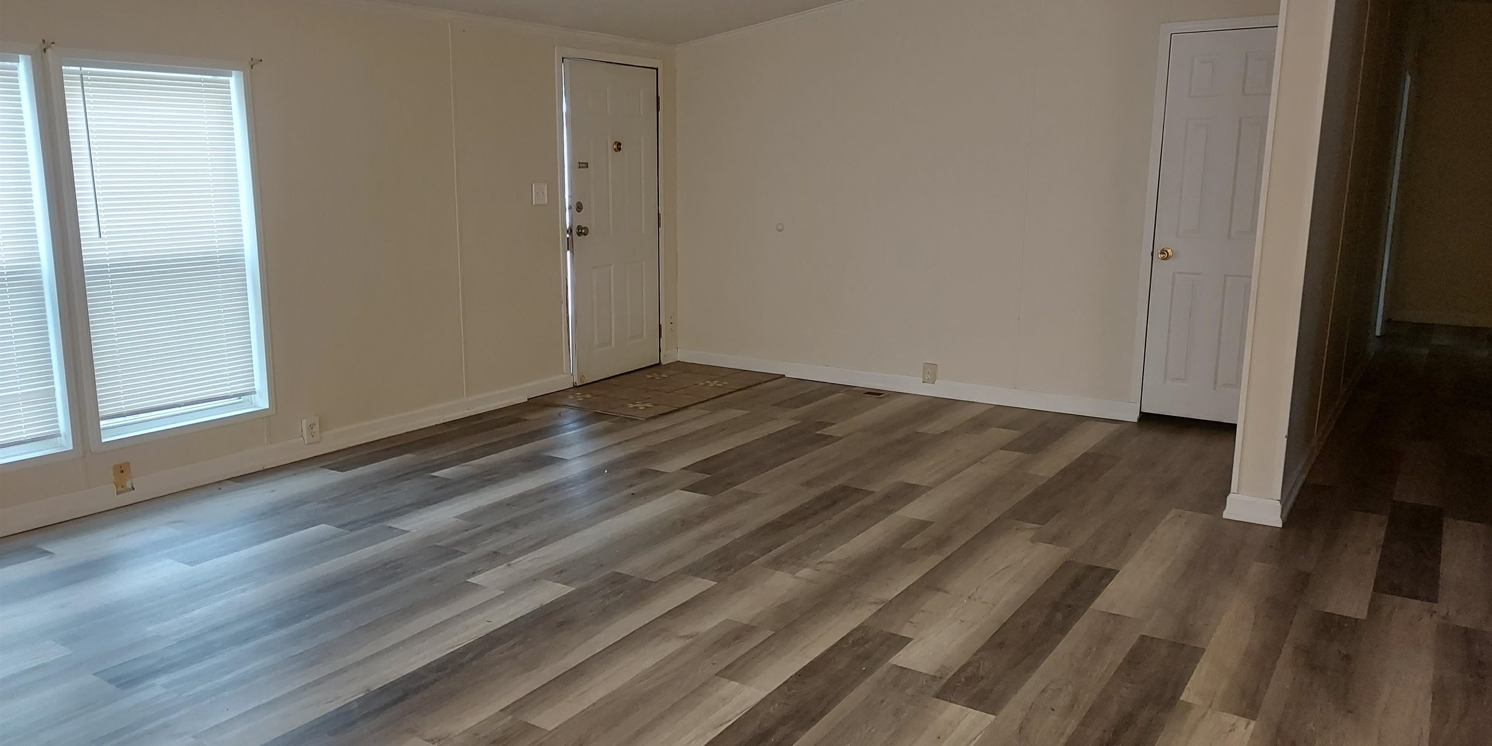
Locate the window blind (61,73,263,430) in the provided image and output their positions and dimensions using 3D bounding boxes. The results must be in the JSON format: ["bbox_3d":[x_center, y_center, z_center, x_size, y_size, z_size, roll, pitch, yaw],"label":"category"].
[{"bbox_3d":[-2.460,-0.527,4.567,0.050,1.453,0.730,8,13,32],"label":"window blind"}]

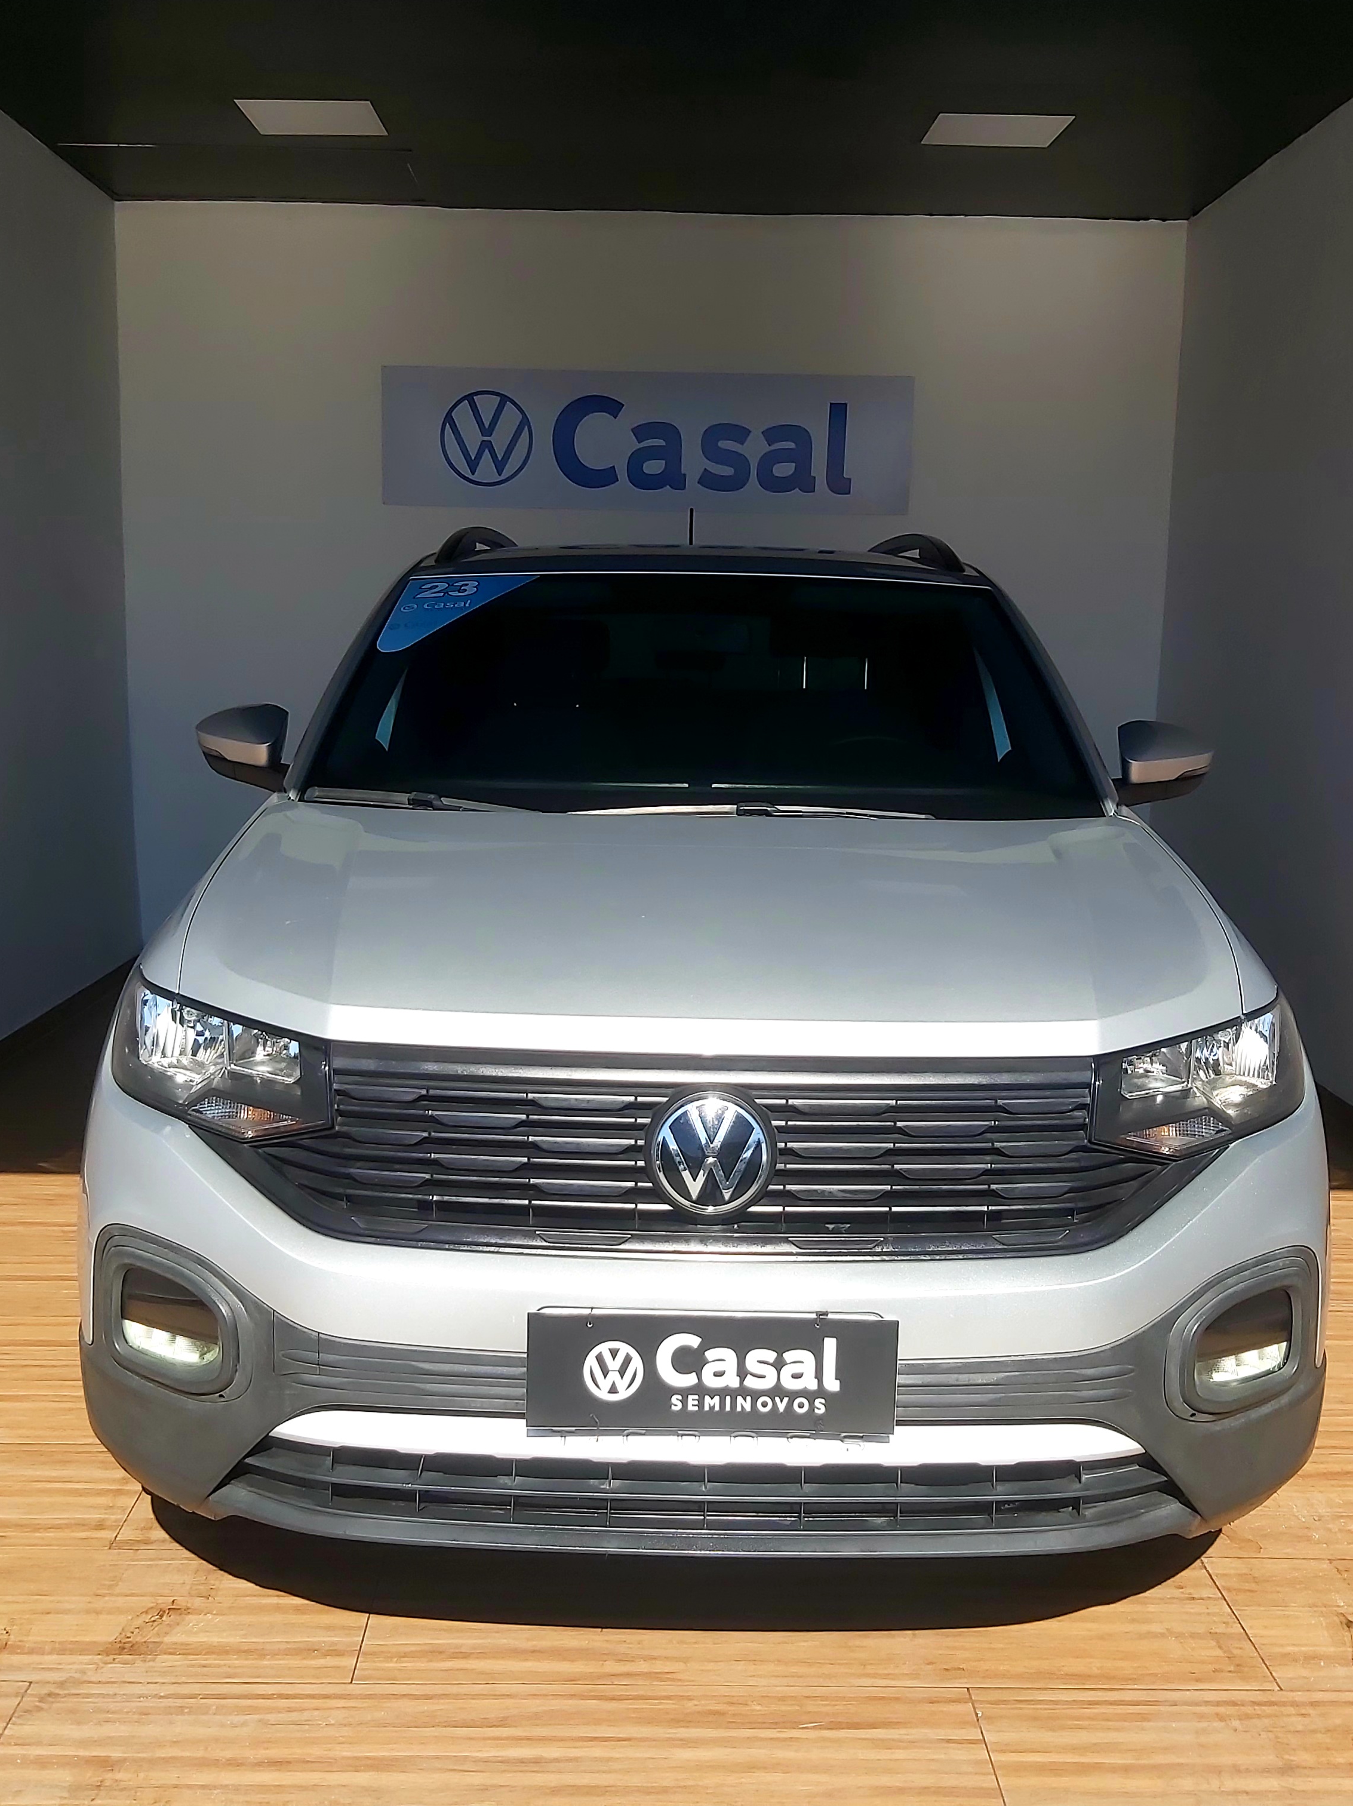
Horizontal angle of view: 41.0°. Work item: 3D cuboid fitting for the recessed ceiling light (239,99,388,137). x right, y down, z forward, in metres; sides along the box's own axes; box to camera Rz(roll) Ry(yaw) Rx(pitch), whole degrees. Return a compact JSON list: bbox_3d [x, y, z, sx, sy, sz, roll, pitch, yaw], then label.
[{"bbox_3d":[-1.094,-2.378,5.462,0.396,0.030,0.377,1,9,-1],"label":"recessed ceiling light"}]

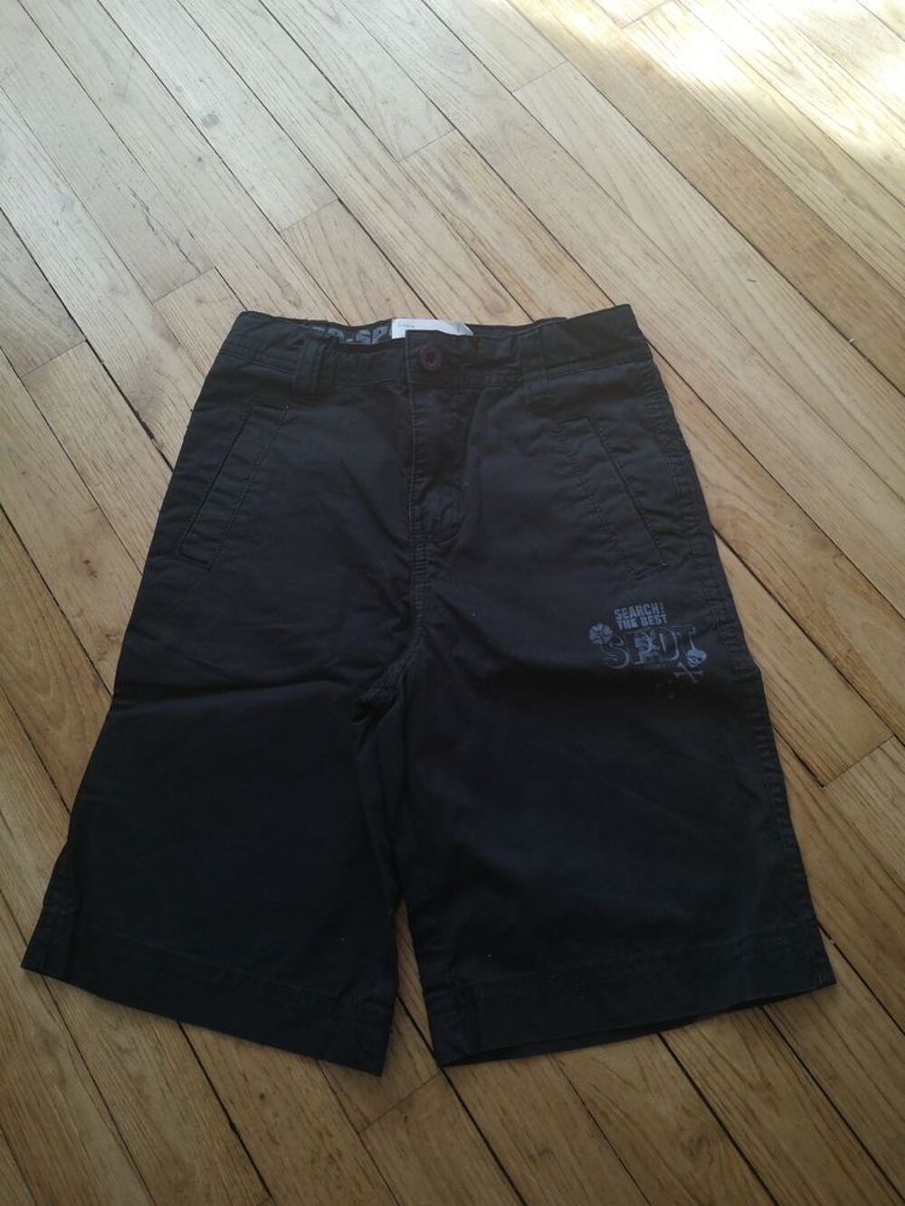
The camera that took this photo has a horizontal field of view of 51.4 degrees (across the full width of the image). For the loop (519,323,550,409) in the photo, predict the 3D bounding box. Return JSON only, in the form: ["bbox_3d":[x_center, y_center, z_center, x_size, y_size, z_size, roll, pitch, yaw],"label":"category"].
[{"bbox_3d":[0.057,-0.166,0.667,0.019,0.010,0.064,-3,77,2],"label":"loop"}]

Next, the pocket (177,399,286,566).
[{"bbox_3d":[-0.152,-0.083,0.656,0.025,0.012,0.128,19,75,9],"label":"pocket"}]

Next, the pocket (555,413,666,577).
[{"bbox_3d":[0.107,-0.074,0.640,0.025,0.012,0.124,-22,73,-5],"label":"pocket"}]

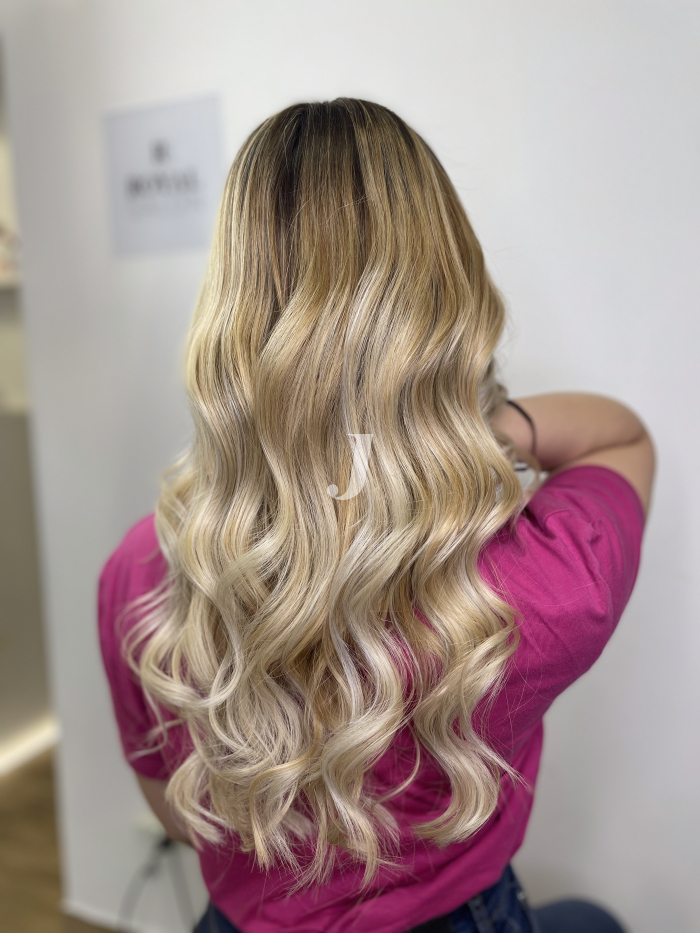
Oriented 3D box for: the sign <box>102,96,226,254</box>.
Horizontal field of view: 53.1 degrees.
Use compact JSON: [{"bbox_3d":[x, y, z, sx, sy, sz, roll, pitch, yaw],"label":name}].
[{"bbox_3d":[-0.340,-0.526,1.285,0.254,0.265,0.010,1,8,19],"label":"sign"}]

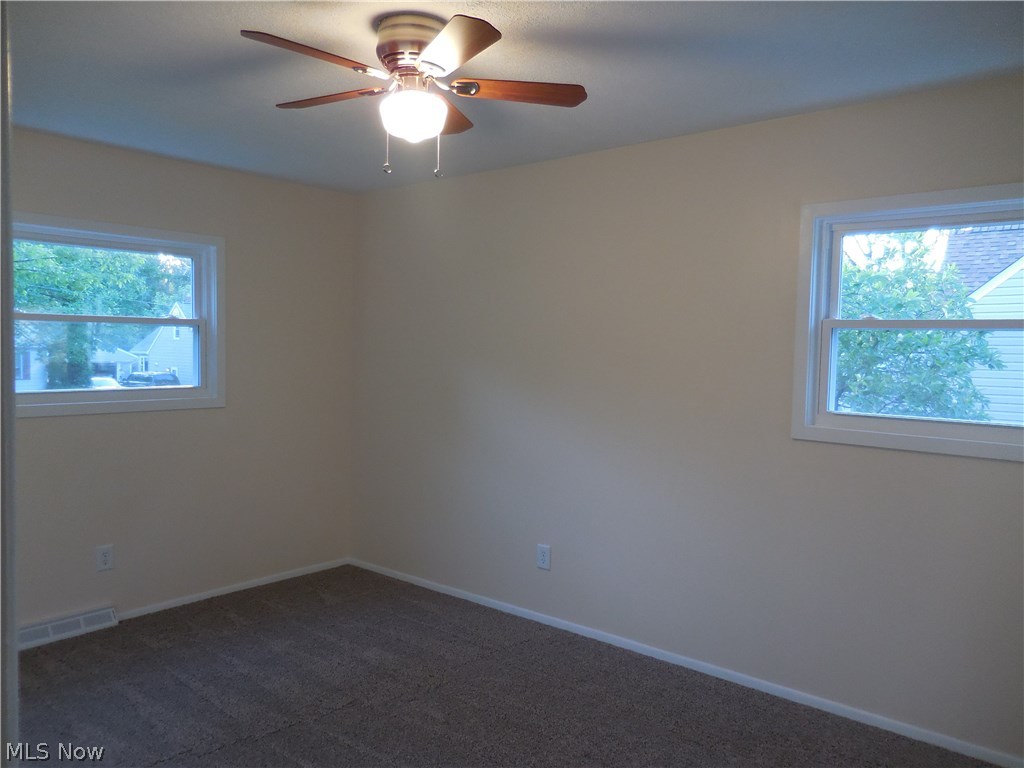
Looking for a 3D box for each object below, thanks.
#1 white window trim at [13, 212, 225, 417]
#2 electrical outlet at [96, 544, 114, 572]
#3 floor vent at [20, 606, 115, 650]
[{"bbox_3d":[-2.026,-0.326,3.657,0.101,0.941,1.262,3,3,40],"label":"white window trim"},{"bbox_3d":[-2.024,0.867,3.682,0.010,0.120,0.076,3,3,40],"label":"electrical outlet"},{"bbox_3d":[-2.135,1.160,3.534,0.054,0.106,0.478,3,3,40],"label":"floor vent"}]

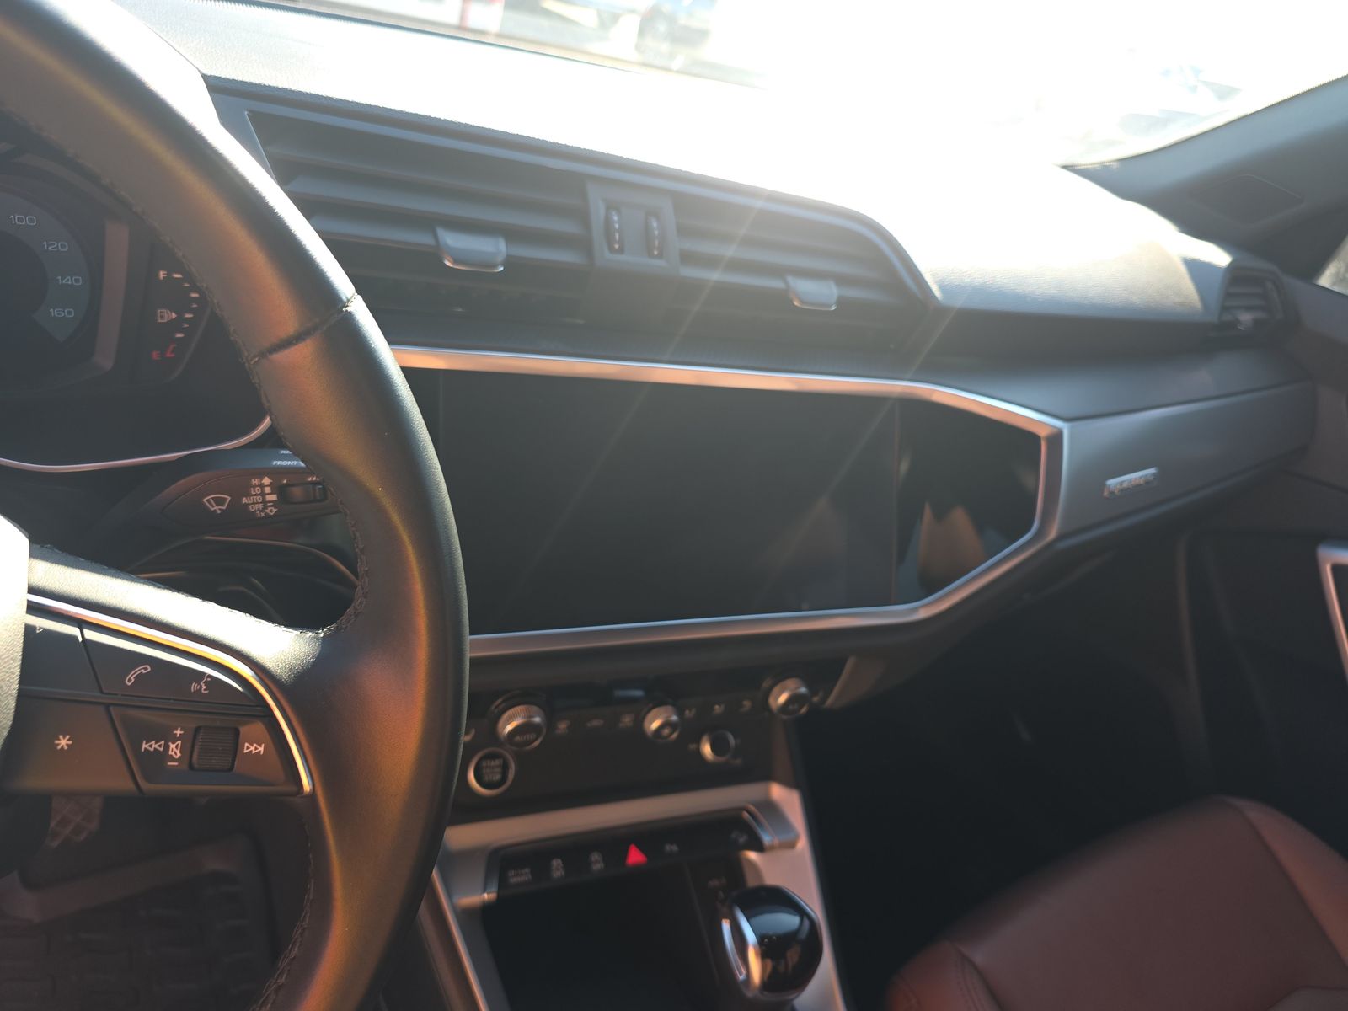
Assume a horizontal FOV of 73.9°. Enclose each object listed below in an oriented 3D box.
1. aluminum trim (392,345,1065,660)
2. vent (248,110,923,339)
[{"bbox_3d":[0.052,0.000,0.535,0.490,0.158,0.040,0,5,-27],"label":"aluminum trim"},{"bbox_3d":[-0.019,-0.151,0.545,0.435,0.092,0.050,0,3,-27],"label":"vent"}]

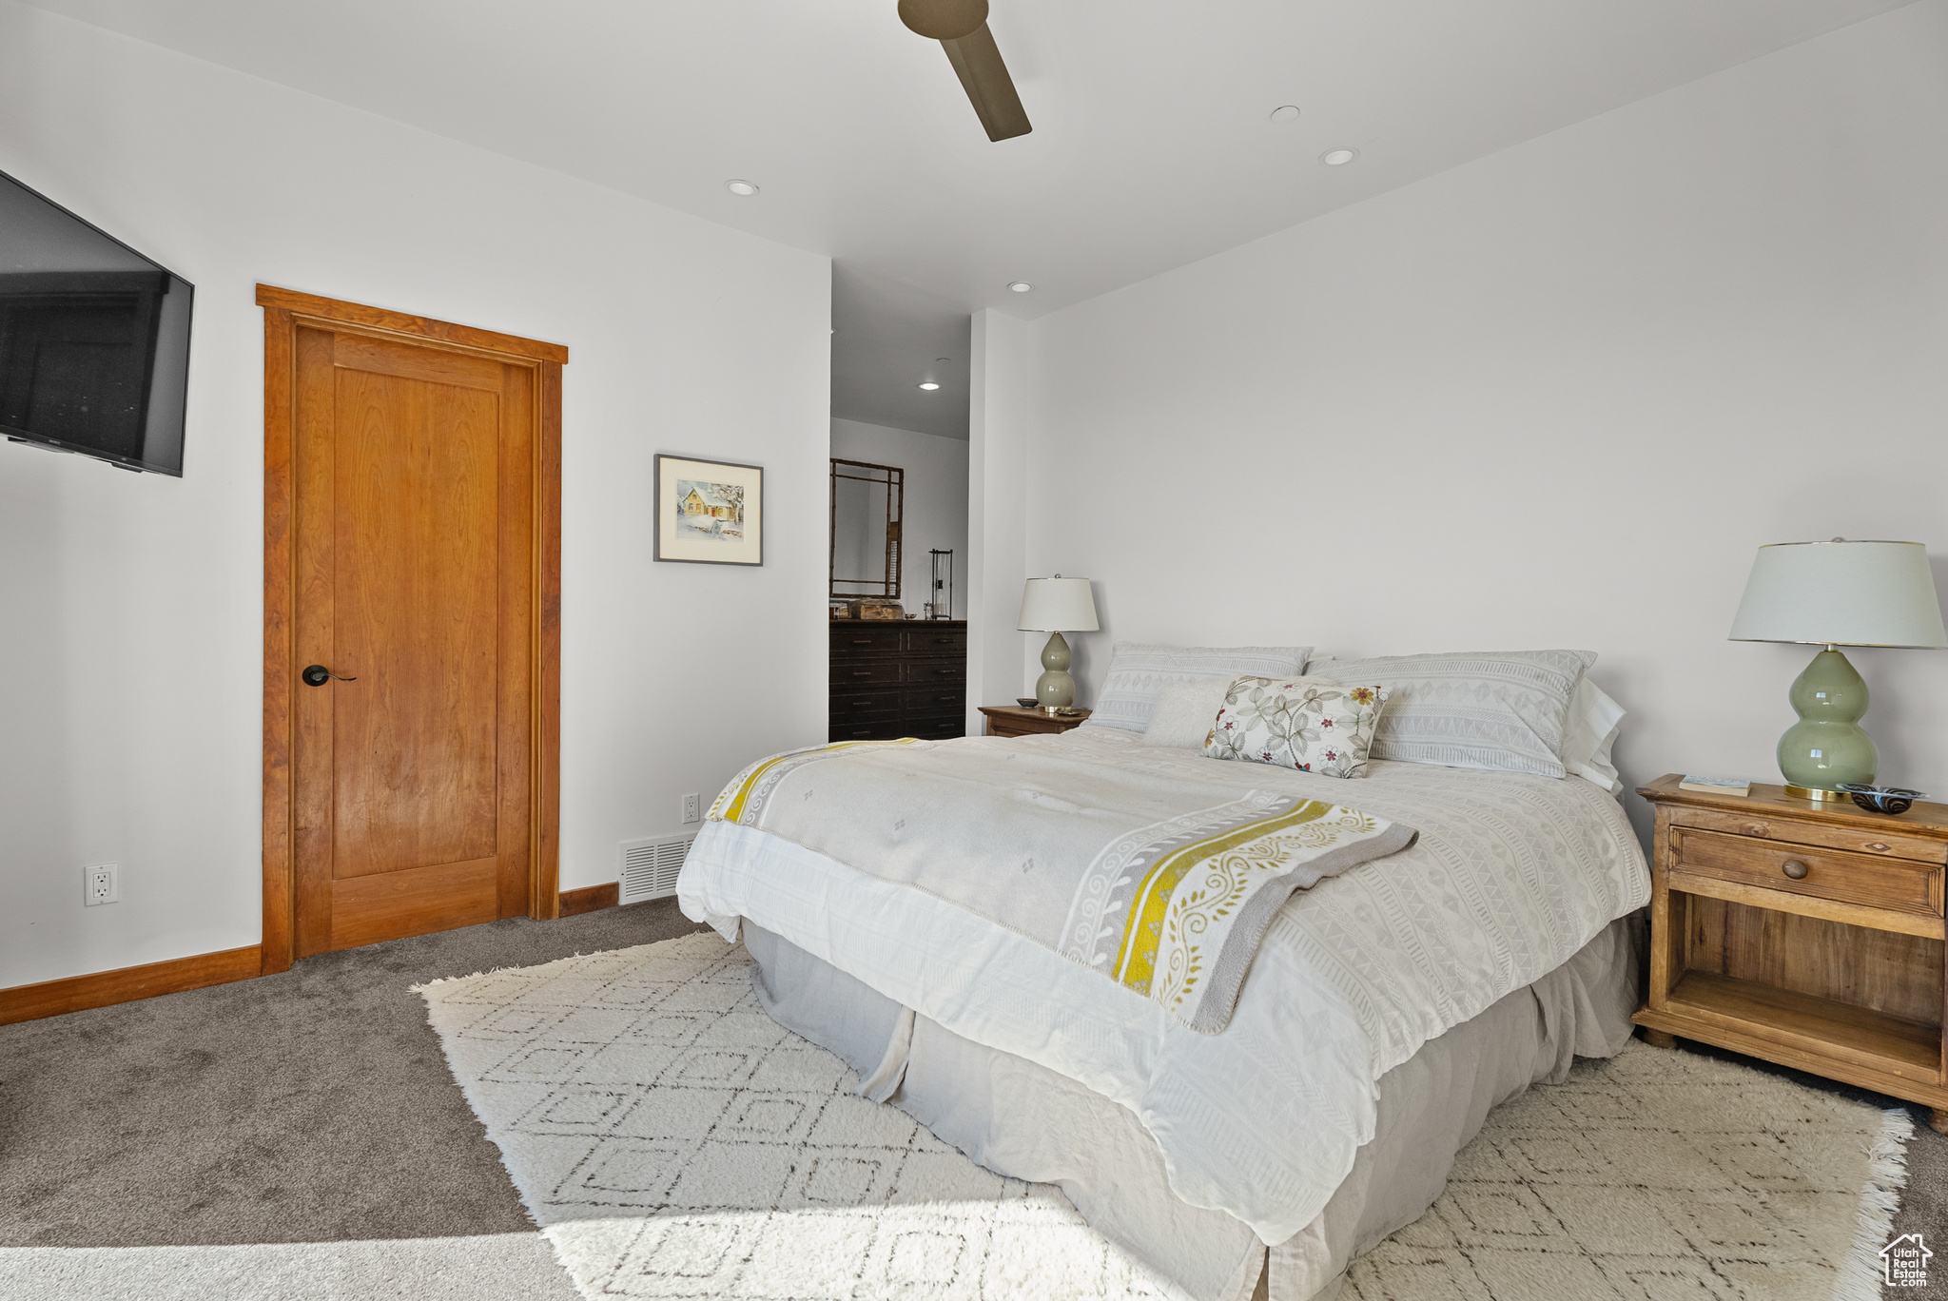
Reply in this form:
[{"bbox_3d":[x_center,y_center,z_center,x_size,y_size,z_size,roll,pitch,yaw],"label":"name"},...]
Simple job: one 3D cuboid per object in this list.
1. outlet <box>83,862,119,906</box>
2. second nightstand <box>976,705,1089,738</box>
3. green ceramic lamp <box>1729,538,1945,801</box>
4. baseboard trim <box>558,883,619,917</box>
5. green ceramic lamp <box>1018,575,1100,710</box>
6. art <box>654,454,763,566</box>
[{"bbox_3d":[-2.491,0.670,2.475,0.070,0.114,0.010,0,2,-40],"label":"outlet"},{"bbox_3d":[0.352,0.655,4.259,0.390,0.705,0.625,0,2,-42],"label":"second nightstand"},{"bbox_3d":[2.201,0.046,2.225,0.396,0.668,0.396,0,2,-42],"label":"green ceramic lamp"},{"bbox_3d":[-1.476,0.955,3.321,0.217,0.095,0.016,0,2,-40],"label":"baseboard trim"},{"bbox_3d":[0.407,-0.034,4.224,0.396,0.668,0.396,1,1,0],"label":"green ceramic lamp"},{"bbox_3d":[-1.084,-0.567,3.583,0.453,0.420,0.030,0,2,-40],"label":"art"}]

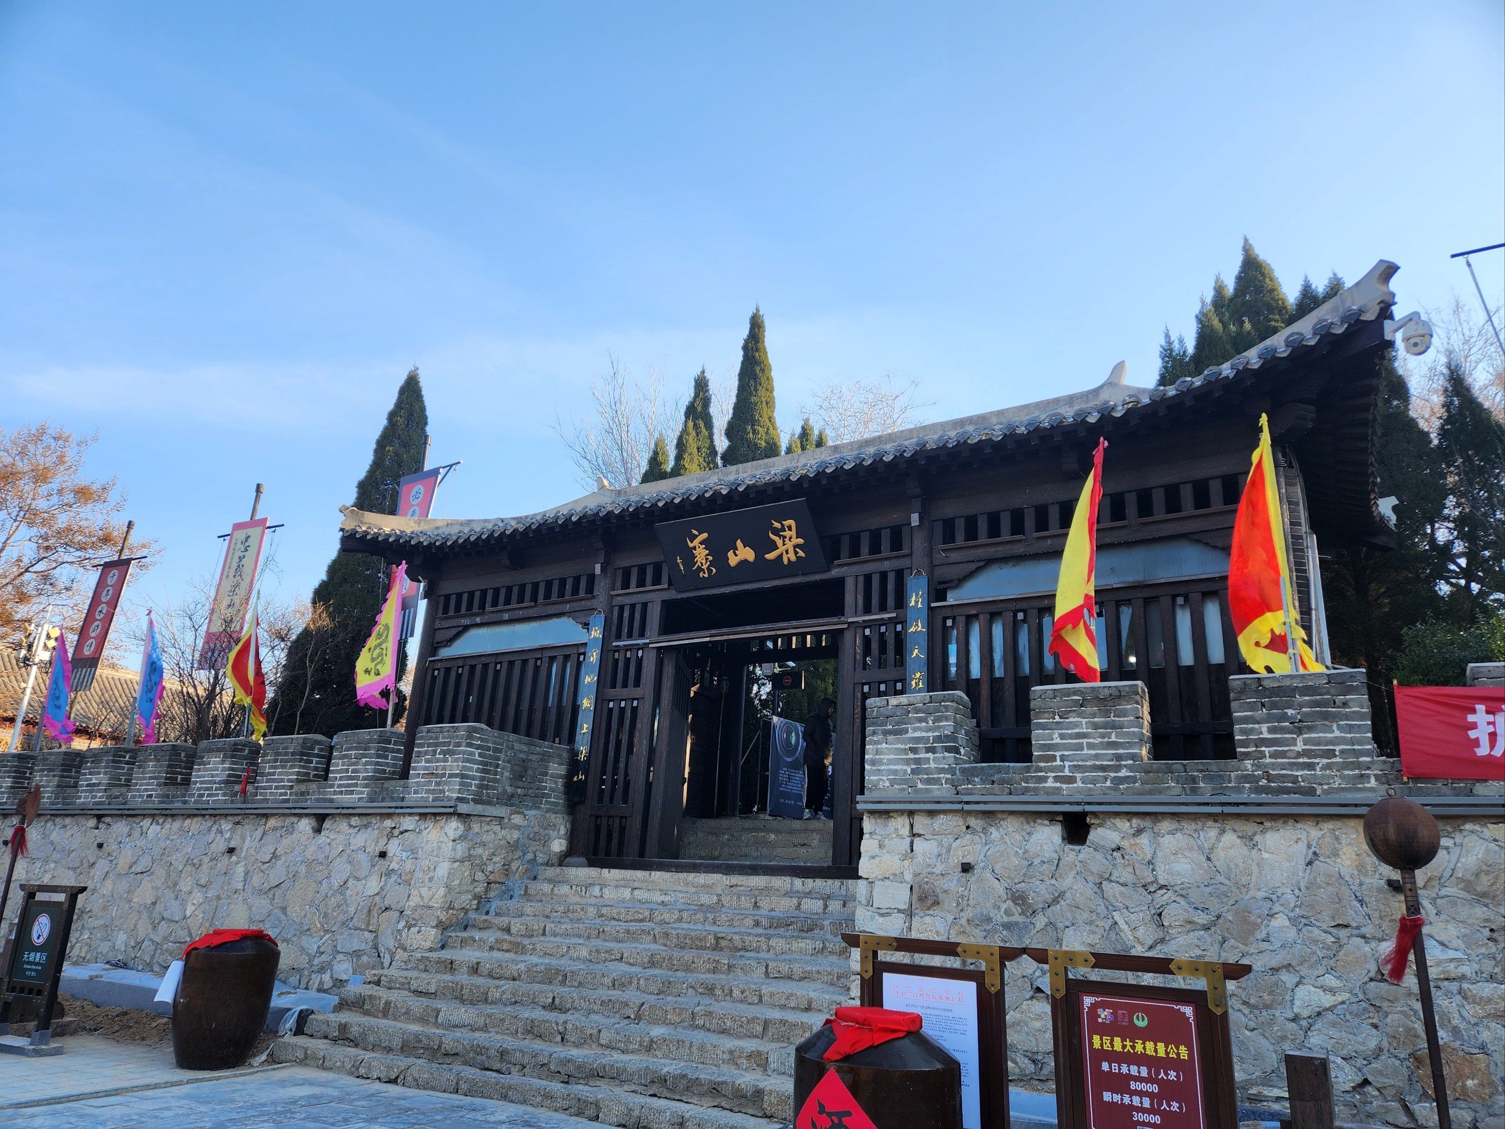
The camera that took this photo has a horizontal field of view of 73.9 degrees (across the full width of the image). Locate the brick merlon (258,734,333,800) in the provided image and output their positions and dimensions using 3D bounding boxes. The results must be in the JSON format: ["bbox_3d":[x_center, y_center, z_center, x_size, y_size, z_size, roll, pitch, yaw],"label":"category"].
[{"bbox_3d":[-5.941,2.666,12.905,0.808,0.808,0.408,-8,-22,30],"label":"brick merlon"}]

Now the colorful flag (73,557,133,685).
[{"bbox_3d":[-16.069,1.484,24.649,1.284,3.312,0.080,-8,-22,30],"label":"colorful flag"}]

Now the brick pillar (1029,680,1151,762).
[{"bbox_3d":[2.634,1.276,7.777,0.810,0.600,0.410,-8,-22,29],"label":"brick pillar"}]

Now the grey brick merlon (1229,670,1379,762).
[{"bbox_3d":[3.862,1.084,7.033,0.829,0.562,0.400,-8,-22,30],"label":"grey brick merlon"}]

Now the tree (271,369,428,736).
[{"bbox_3d":[-7.245,0.231,19.200,2.400,9.100,2.400,11,-21,-20],"label":"tree"}]

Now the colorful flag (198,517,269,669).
[{"bbox_3d":[-10.945,0.645,21.038,1.305,3.222,0.060,-8,-22,30],"label":"colorful flag"}]

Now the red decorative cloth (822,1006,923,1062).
[{"bbox_3d":[0.527,2.071,4.420,0.440,0.200,0.440,1,-19,8],"label":"red decorative cloth"}]

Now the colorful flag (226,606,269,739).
[{"bbox_3d":[-7.100,1.509,14.027,0.500,1.899,0.250,13,-21,-25],"label":"colorful flag"}]

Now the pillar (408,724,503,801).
[{"bbox_3d":[-3.312,2.250,11.115,0.770,0.830,0.500,-8,-22,29],"label":"pillar"}]

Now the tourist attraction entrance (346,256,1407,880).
[{"bbox_3d":[0.920,0.957,13.107,13.206,6.160,5.544,-8,-22,30],"label":"tourist attraction entrance"}]

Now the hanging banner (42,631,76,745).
[{"bbox_3d":[-11.204,1.937,16.271,0.480,1.920,0.270,16,-23,-32],"label":"hanging banner"}]

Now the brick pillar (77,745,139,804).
[{"bbox_3d":[-9.791,3.209,15.204,0.808,0.808,0.408,-8,-22,30],"label":"brick pillar"}]

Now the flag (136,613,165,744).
[{"bbox_3d":[-9.076,1.681,15.063,0.430,1.980,0.260,15,-22,-29],"label":"flag"}]

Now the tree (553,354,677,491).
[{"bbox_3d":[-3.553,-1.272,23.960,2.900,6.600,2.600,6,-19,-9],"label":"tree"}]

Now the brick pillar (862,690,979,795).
[{"bbox_3d":[1.411,1.556,8.444,0.770,0.830,0.450,-8,-22,29],"label":"brick pillar"}]

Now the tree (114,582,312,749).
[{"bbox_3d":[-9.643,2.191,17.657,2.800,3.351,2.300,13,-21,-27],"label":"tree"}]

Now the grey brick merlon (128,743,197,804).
[{"bbox_3d":[-8.489,3.026,14.430,0.808,0.808,0.408,-8,-22,30],"label":"grey brick merlon"}]

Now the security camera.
[{"bbox_3d":[5.124,-1.796,7.812,0.310,0.330,0.240,-8,-22,30],"label":"security camera"}]

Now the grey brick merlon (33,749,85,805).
[{"bbox_3d":[-11.096,3.394,15.989,0.808,0.808,0.408,-8,-22,30],"label":"grey brick merlon"}]

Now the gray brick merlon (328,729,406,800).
[{"bbox_3d":[-4.585,2.428,11.906,0.767,0.806,0.400,-8,-22,30],"label":"gray brick merlon"}]

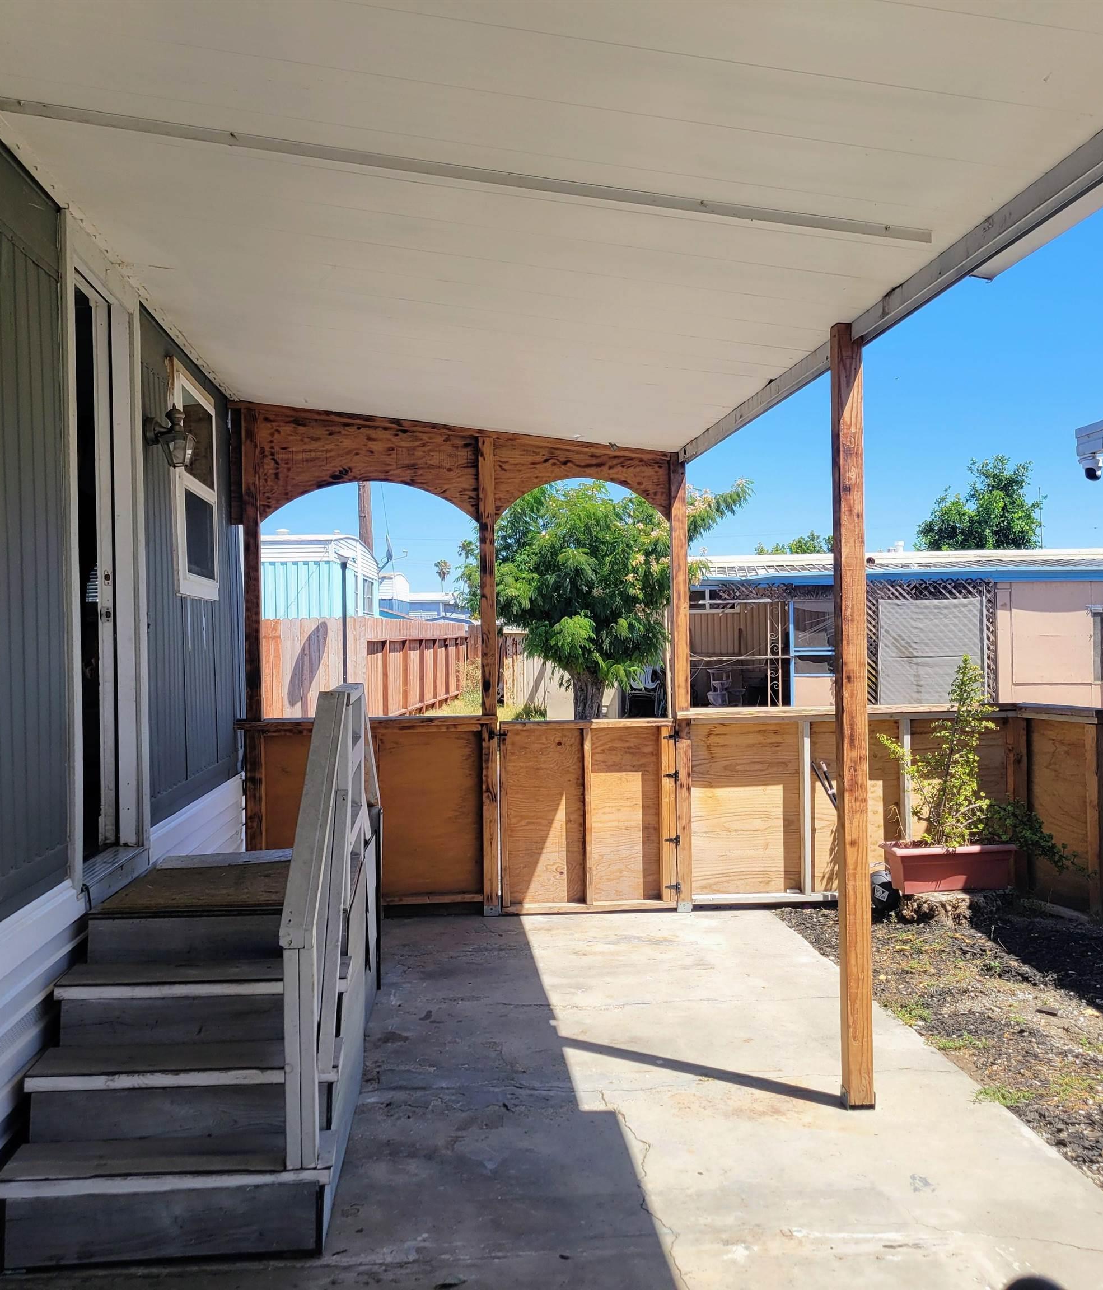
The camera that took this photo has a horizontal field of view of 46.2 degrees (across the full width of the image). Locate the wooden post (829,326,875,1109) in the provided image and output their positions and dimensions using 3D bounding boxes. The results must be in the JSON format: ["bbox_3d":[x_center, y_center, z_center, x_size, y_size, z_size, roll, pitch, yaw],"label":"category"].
[{"bbox_3d":[0.967,0.227,4.170,0.091,2.505,0.091,-1,0,-5],"label":"wooden post"}]

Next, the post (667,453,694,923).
[{"bbox_3d":[0.725,0.225,7.214,0.091,2.505,0.091,-1,0,-5],"label":"post"}]

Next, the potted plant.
[{"bbox_3d":[2.130,0.678,6.901,0.740,1.240,0.420,-1,0,-13],"label":"potted plant"}]

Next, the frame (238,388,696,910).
[{"bbox_3d":[-0.463,0.075,7.126,2.465,2.840,0.110,-1,0,-5],"label":"frame"}]

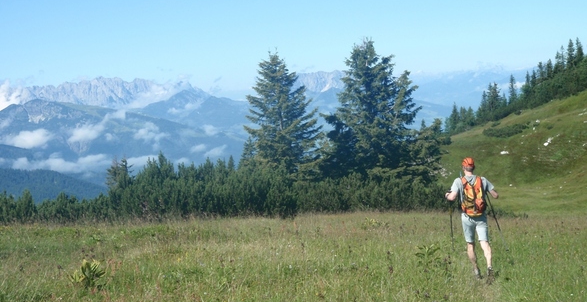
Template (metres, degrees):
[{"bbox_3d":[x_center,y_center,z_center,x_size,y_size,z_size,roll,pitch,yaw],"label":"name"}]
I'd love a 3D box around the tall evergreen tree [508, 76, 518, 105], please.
[{"bbox_3d":[30.733,-8.312,135.000,1.500,4.400,1.500,0,2,0],"label":"tall evergreen tree"}]

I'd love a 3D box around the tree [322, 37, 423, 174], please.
[{"bbox_3d":[3.346,-1.673,42.000,4.500,6.400,4.500,0,2,0],"label":"tree"}]

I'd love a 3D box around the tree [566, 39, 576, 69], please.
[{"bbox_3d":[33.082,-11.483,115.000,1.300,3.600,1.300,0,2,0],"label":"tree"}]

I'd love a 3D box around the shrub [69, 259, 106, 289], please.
[{"bbox_3d":[-2.665,1.604,12.500,0.490,0.400,0.450,0,2,0],"label":"shrub"}]

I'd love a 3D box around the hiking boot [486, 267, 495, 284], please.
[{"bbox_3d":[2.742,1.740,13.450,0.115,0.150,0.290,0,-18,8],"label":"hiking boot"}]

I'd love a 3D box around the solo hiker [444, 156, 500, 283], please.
[{"bbox_3d":[2.505,0.971,13.600,0.760,1.770,0.720,0,2,8],"label":"solo hiker"}]

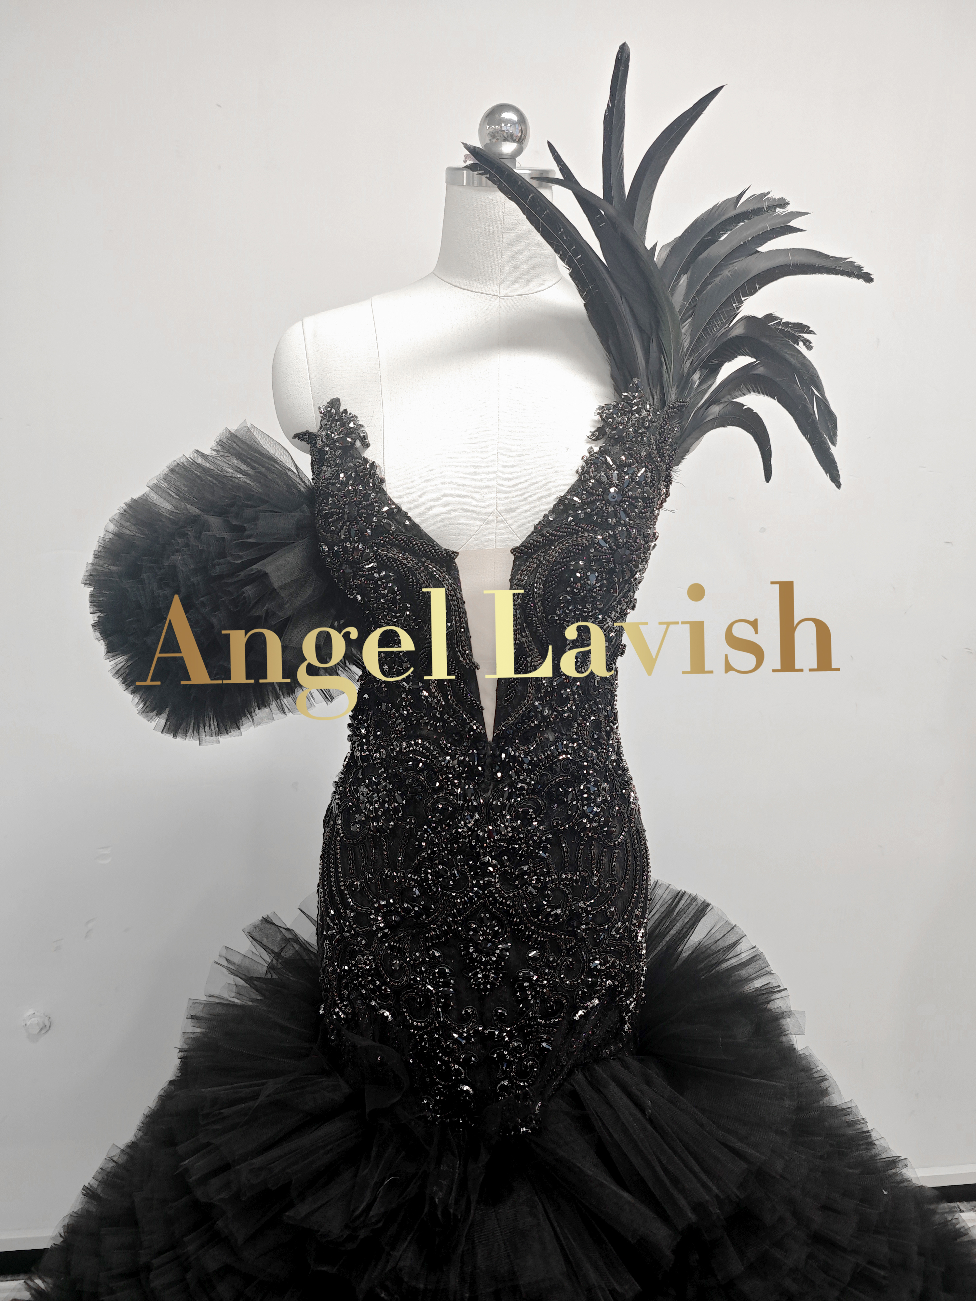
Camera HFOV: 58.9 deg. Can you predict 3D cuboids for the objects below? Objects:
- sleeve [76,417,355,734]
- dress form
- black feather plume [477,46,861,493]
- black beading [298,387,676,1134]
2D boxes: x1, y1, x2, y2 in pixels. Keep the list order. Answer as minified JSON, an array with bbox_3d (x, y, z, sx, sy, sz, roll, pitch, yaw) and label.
[{"bbox_3d":[-0.266,-0.067,0.864,0.280,0.310,0.280,1,11,0],"label":"sleeve"},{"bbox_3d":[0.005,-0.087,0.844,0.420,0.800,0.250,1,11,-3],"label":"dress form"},{"bbox_3d":[0.167,-0.348,0.802,0.378,0.380,0.200,1,13,0],"label":"black feather plume"},{"bbox_3d":[-0.005,0.104,0.851,0.370,0.690,0.250,1,11,-3],"label":"black beading"}]

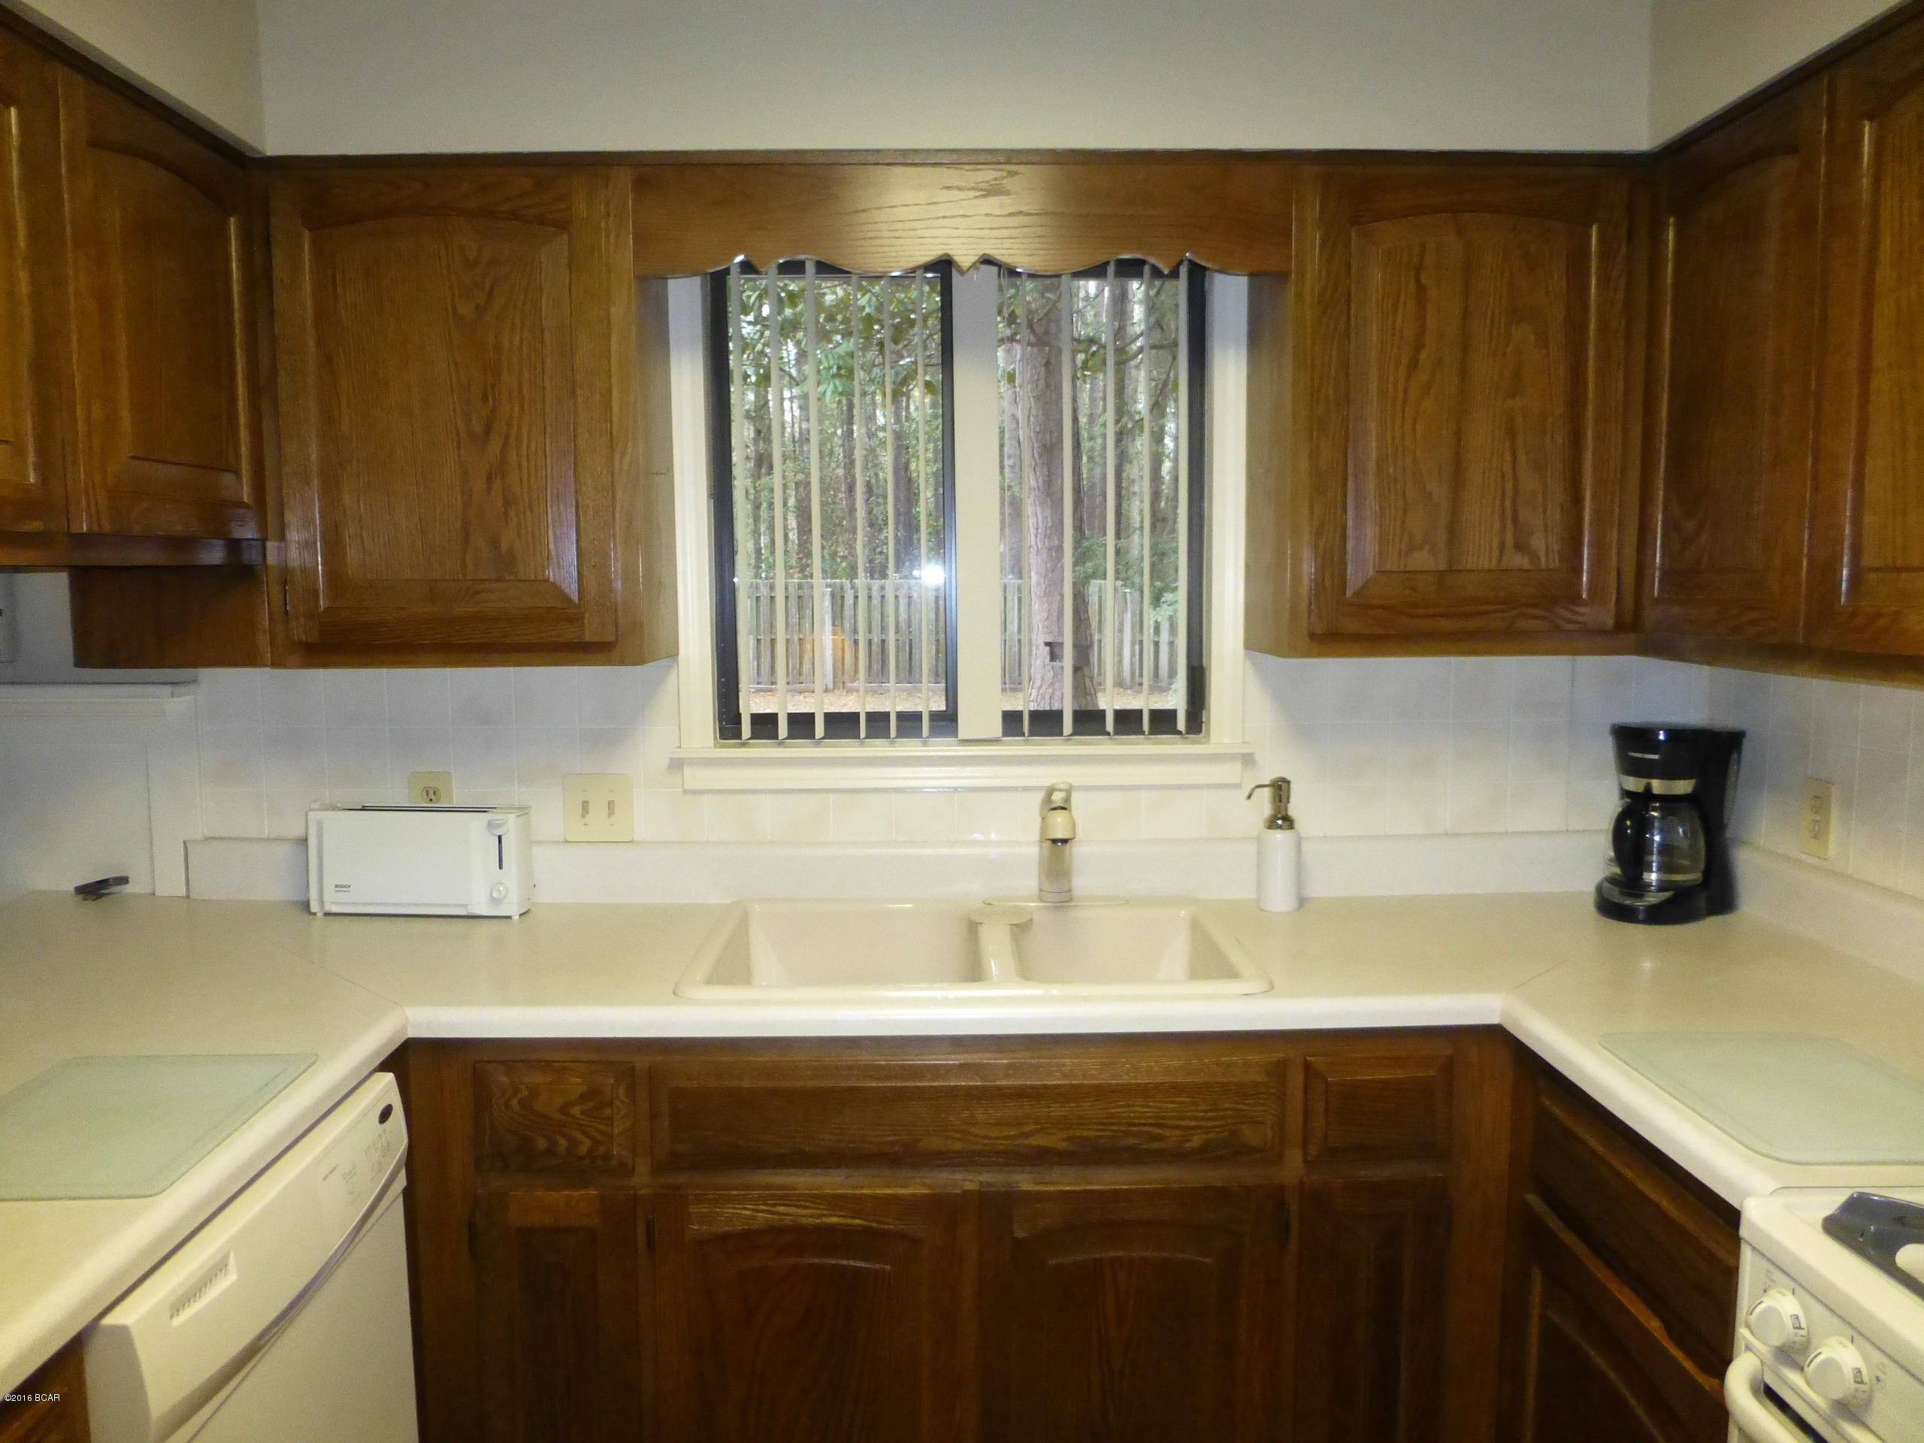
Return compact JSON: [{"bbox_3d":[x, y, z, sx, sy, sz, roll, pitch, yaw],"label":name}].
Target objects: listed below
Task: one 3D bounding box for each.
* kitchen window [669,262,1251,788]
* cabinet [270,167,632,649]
[{"bbox_3d":[-0.001,-0.351,2.351,1.015,0.935,0.120,-1,6,-1],"label":"kitchen window"},{"bbox_3d":[-0.760,-0.465,1.993,0.491,0.695,0.030,-1,6,-1],"label":"cabinet"}]

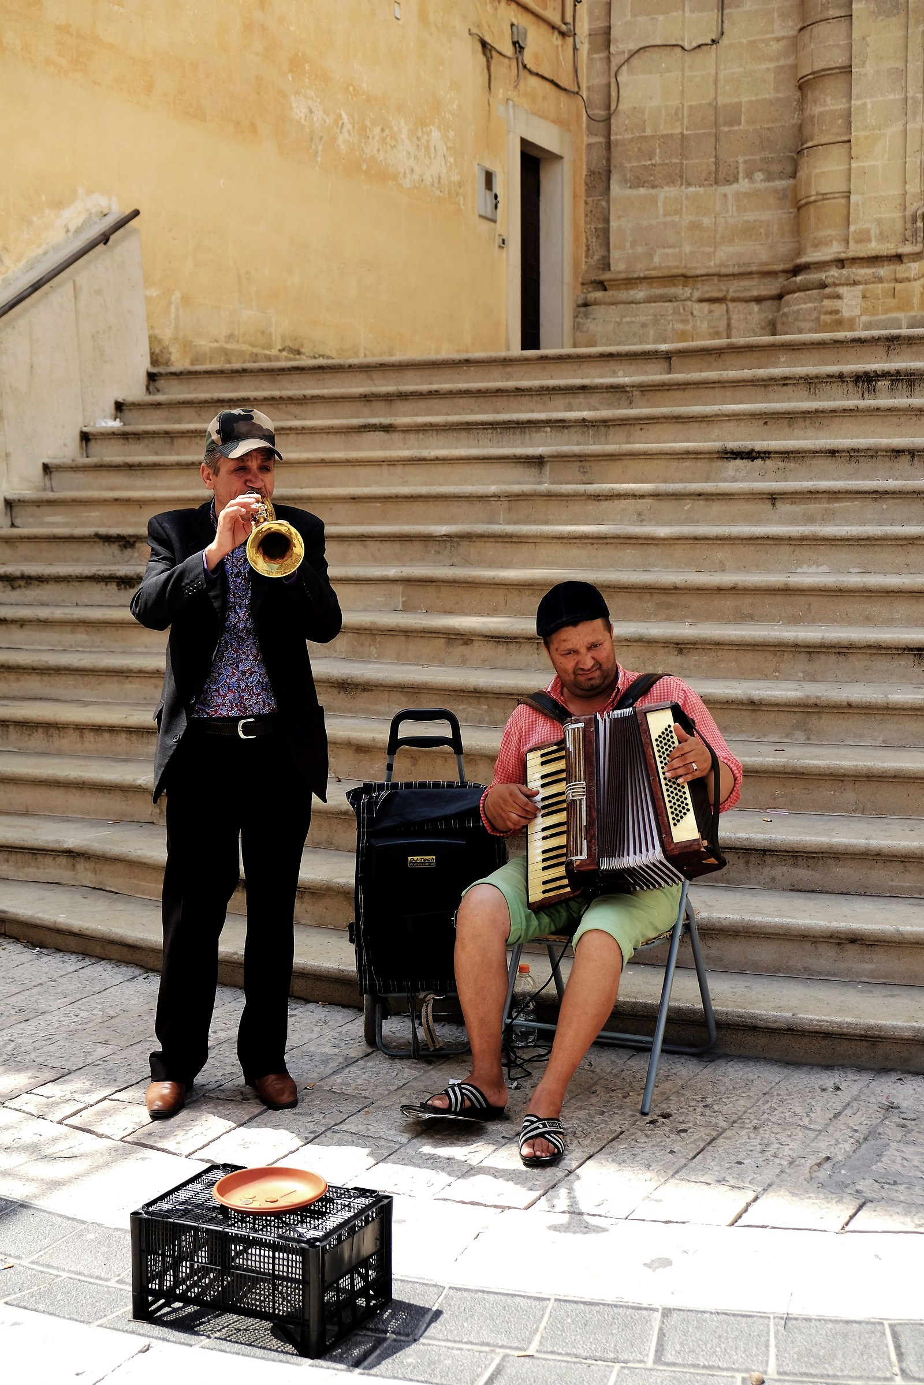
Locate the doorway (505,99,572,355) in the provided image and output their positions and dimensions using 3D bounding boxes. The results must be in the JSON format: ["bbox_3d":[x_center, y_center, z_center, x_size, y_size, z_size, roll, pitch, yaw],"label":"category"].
[{"bbox_3d":[0.559,-3.361,14.837,0.220,2.200,1.380,2,6,24],"label":"doorway"}]

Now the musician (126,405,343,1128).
[{"bbox_3d":[-0.564,0.181,4.716,0.540,1.750,0.480,-1,5,-9],"label":"musician"}]

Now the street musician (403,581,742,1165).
[{"bbox_3d":[0.276,0.393,4.715,0.780,1.320,0.860,1,5,17],"label":"street musician"}]

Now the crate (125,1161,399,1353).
[{"bbox_3d":[-0.373,1.062,3.549,0.393,0.205,0.286,2,6,26],"label":"crate"}]

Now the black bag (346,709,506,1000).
[{"bbox_3d":[-0.098,0.460,5.324,0.420,0.800,0.280,0,5,-1],"label":"black bag"}]

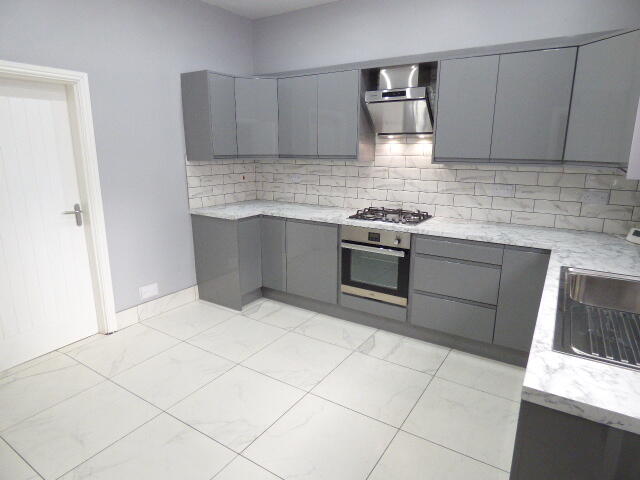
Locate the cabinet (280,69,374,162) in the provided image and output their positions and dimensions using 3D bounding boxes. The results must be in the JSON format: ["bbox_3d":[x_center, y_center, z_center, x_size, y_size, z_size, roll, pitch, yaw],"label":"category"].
[{"bbox_3d":[0.052,-1.125,3.461,0.852,0.708,0.335,9,15,31],"label":"cabinet"}]

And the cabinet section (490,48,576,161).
[{"bbox_3d":[1.486,-0.910,2.586,0.442,0.703,0.335,9,15,31],"label":"cabinet section"}]

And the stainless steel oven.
[{"bbox_3d":[0.574,0.157,3.201,0.595,0.600,0.570,9,15,31],"label":"stainless steel oven"}]

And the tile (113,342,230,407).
[{"bbox_3d":[-0.989,0.906,2.541,0.600,0.010,0.600,8,15,32],"label":"tile"}]

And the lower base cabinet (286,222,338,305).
[{"bbox_3d":[0.079,0.137,3.545,0.552,0.725,0.581,9,15,31],"label":"lower base cabinet"}]

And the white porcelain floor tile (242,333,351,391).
[{"bbox_3d":[-0.160,0.866,2.715,0.600,0.010,0.600,8,15,32],"label":"white porcelain floor tile"}]

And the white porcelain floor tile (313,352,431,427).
[{"bbox_3d":[0.344,0.938,2.398,0.600,0.010,0.600,8,15,32],"label":"white porcelain floor tile"}]

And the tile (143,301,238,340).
[{"bbox_3d":[-1.150,0.707,3.303,0.606,0.012,0.601,9,15,31],"label":"tile"}]

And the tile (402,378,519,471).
[{"bbox_3d":[0.849,1.010,2.080,0.600,0.010,0.600,8,15,32],"label":"tile"}]

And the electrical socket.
[{"bbox_3d":[-1.529,0.464,3.322,0.012,0.097,0.156,8,15,32],"label":"electrical socket"}]

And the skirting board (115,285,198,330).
[{"bbox_3d":[-1.474,0.615,3.445,0.014,0.155,0.835,8,15,32],"label":"skirting board"}]

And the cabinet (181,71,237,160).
[{"bbox_3d":[-1.020,-1.129,3.457,0.335,0.745,0.320,8,15,32],"label":"cabinet"}]

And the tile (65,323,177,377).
[{"bbox_3d":[-1.493,0.834,2.858,0.600,0.010,0.600,8,15,32],"label":"tile"}]

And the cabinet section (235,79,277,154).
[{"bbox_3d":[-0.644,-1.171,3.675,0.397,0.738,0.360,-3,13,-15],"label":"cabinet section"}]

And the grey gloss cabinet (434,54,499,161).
[{"bbox_3d":[1.129,-0.954,2.788,0.400,0.720,0.330,8,15,32],"label":"grey gloss cabinet"}]

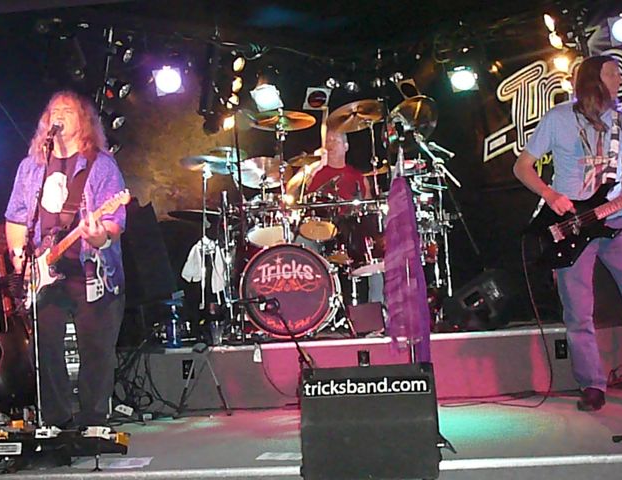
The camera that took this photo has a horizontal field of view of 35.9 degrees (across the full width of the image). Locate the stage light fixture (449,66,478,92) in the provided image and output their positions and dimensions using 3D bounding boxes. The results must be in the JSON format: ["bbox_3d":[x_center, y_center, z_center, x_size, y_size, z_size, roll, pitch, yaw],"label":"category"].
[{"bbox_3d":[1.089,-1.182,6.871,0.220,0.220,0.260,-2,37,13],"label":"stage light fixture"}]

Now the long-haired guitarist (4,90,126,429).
[{"bbox_3d":[-1.310,0.104,5.150,0.660,1.810,0.500,-2,1,5],"label":"long-haired guitarist"}]

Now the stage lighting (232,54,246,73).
[{"bbox_3d":[-0.513,-1.248,6.800,0.100,0.110,0.120,-2,19,-24],"label":"stage lighting"}]

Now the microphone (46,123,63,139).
[{"bbox_3d":[-1.334,-0.567,5.000,0.052,0.052,0.165,-4,22,31],"label":"microphone"}]

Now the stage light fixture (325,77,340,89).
[{"bbox_3d":[0.161,-1.179,7.200,0.110,0.100,0.130,-3,15,1],"label":"stage light fixture"}]

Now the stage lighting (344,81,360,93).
[{"bbox_3d":[0.303,-1.150,7.200,0.120,0.100,0.130,-3,15,1],"label":"stage lighting"}]

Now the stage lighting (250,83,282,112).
[{"bbox_3d":[-0.303,-1.051,6.821,0.220,0.220,0.260,-2,37,7],"label":"stage lighting"}]

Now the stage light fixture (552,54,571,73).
[{"bbox_3d":[1.661,-1.172,6.331,0.130,0.130,0.150,-2,21,33],"label":"stage light fixture"}]

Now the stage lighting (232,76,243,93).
[{"bbox_3d":[-0.535,-1.079,6.624,0.140,0.120,0.120,20,15,37],"label":"stage lighting"}]

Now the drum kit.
[{"bbox_3d":[0.037,-0.150,6.400,1.820,1.520,1.400,-3,-1,5],"label":"drum kit"}]

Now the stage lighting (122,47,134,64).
[{"bbox_3d":[-1.290,-1.279,6.623,0.140,0.120,0.120,23,17,35],"label":"stage lighting"}]

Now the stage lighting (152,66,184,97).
[{"bbox_3d":[-1.006,-1.158,6.830,0.220,0.220,0.260,-3,28,3],"label":"stage lighting"}]

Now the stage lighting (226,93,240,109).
[{"bbox_3d":[-0.563,-0.976,6.626,0.120,0.120,0.140,-4,29,-41],"label":"stage lighting"}]

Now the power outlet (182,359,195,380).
[{"bbox_3d":[-0.735,0.780,5.780,0.072,0.114,0.015,-3,-1,0],"label":"power outlet"}]

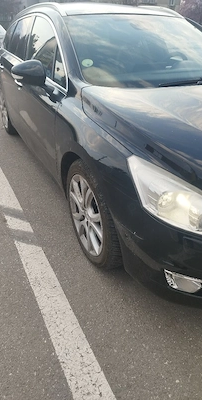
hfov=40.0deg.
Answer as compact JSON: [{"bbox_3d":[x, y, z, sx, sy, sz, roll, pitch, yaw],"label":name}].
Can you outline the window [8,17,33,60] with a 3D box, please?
[{"bbox_3d":[-0.799,-1.614,2.765,0.050,0.380,0.780,6,25,-32],"label":"window"}]

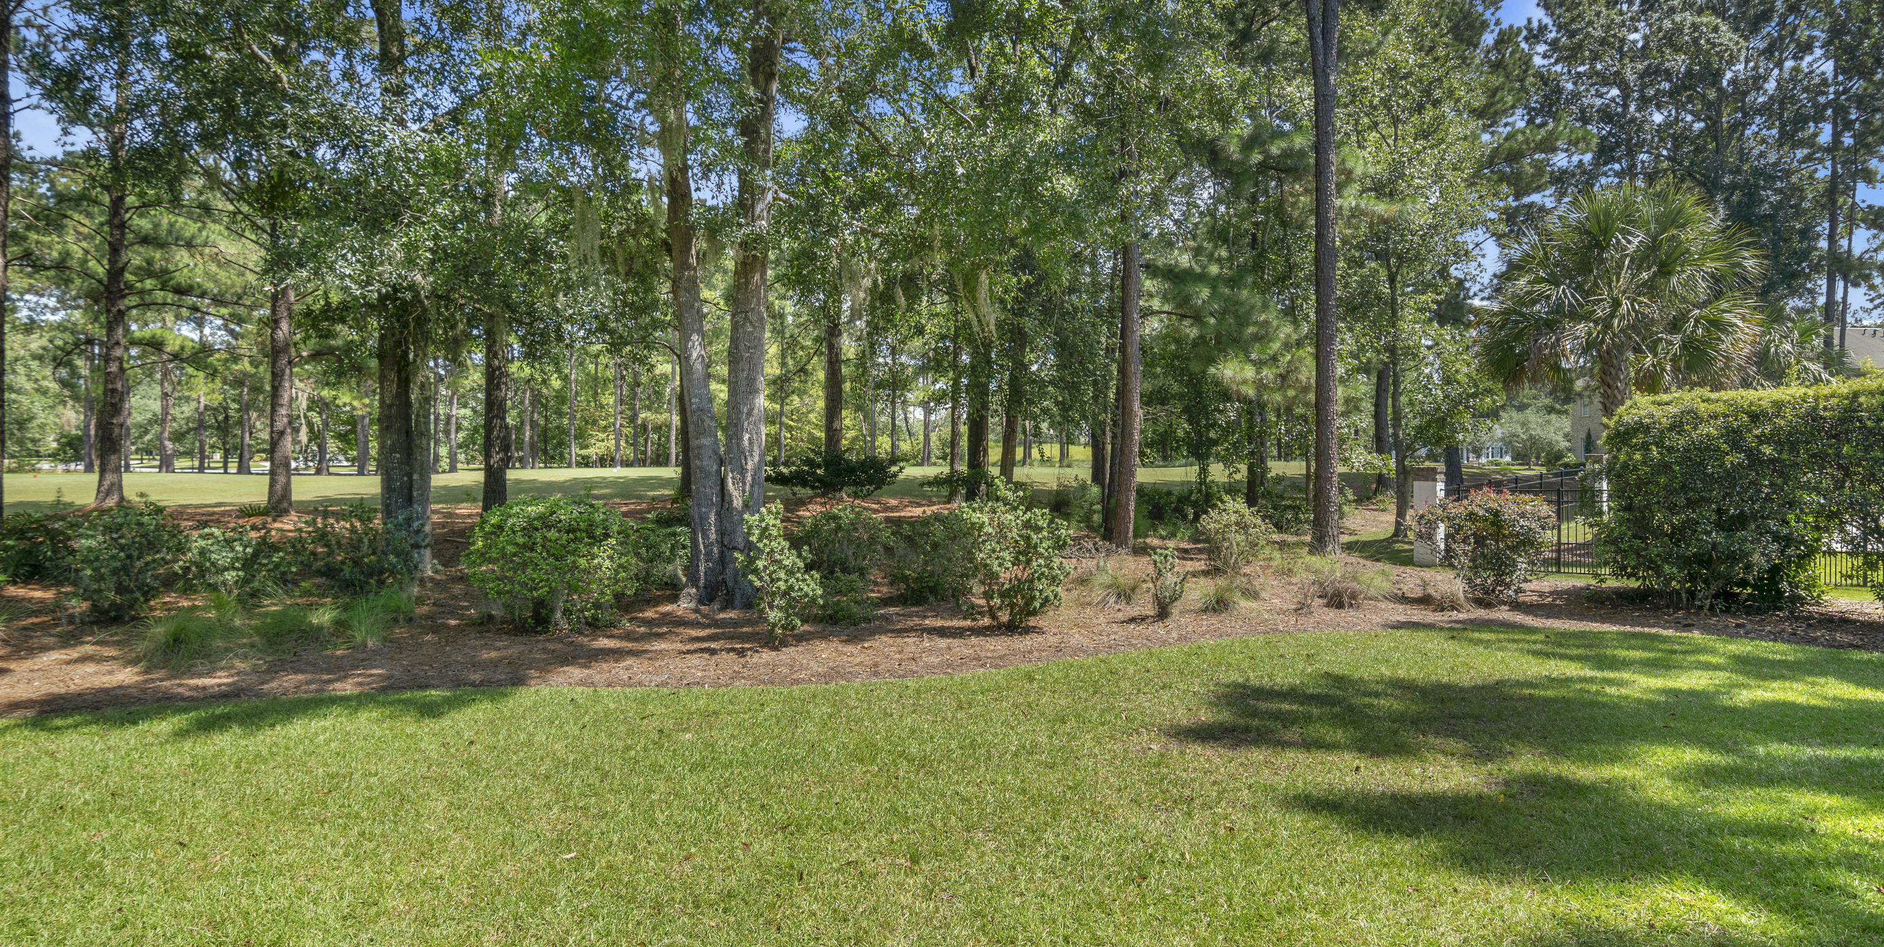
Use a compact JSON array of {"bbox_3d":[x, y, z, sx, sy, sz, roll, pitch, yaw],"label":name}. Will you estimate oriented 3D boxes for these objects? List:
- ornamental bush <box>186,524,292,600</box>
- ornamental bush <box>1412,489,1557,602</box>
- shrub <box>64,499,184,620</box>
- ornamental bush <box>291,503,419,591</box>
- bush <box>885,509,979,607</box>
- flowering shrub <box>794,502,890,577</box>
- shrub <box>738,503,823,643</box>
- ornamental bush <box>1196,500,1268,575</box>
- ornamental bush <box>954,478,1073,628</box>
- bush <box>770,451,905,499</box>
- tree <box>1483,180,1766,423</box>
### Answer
[{"bbox_3d":[-8.563,1.076,10.200,1.120,0.897,1.000,0,0,0],"label":"ornamental bush"},{"bbox_3d":[6.301,0.844,9.700,1.480,1.279,1.380,0,0,0],"label":"ornamental bush"},{"bbox_3d":[-8.863,0.952,9.100,1.000,1.270,1.000,0,0,-44],"label":"shrub"},{"bbox_3d":[-7.319,0.951,10.500,1.420,1.126,1.250,0,0,0],"label":"ornamental bush"},{"bbox_3d":[-0.132,1.011,10.000,1.150,1.160,1.050,0,0,-1],"label":"bush"},{"bbox_3d":[-1.216,0.853,10.100,1.170,0.959,1.050,0,0,0],"label":"flowering shrub"},{"bbox_3d":[-1.530,0.944,7.950,0.800,1.330,0.700,0,0,-11],"label":"shrub"},{"bbox_3d":[4.018,0.887,11.600,0.980,1.040,0.930,0,0,0],"label":"ornamental bush"},{"bbox_3d":[0.745,0.844,8.650,1.200,1.540,1.100,0,0,5],"label":"ornamental bush"},{"bbox_3d":[-2.231,0.046,17.500,2.850,1.020,2.300,0,0,-7],"label":"bush"},{"bbox_3d":[13.868,-2.300,17.000,4.500,7.100,4.500,0,0,39],"label":"tree"}]

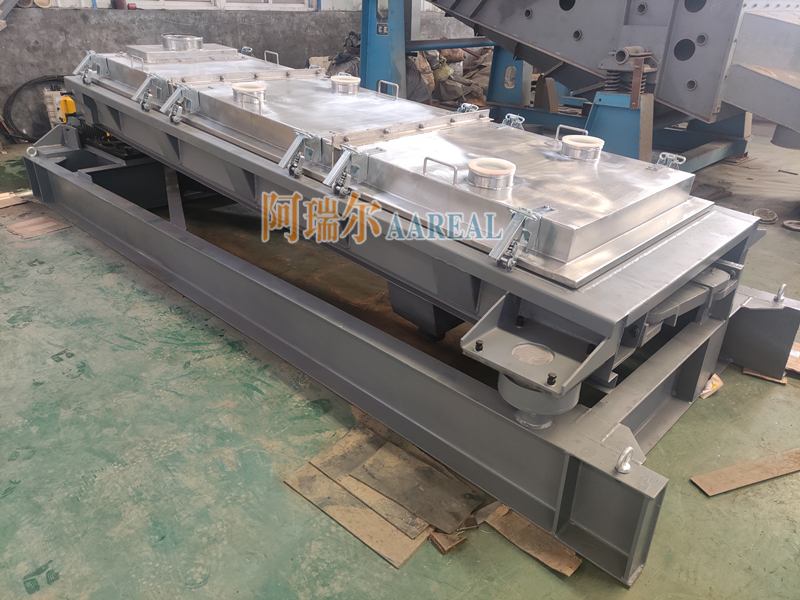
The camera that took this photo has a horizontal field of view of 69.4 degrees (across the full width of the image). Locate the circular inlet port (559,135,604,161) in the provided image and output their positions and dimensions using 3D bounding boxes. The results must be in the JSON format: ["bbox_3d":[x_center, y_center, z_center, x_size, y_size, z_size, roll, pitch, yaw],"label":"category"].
[{"bbox_3d":[0.725,-0.606,2.296,0.160,0.059,0.160,3,30,-2],"label":"circular inlet port"}]

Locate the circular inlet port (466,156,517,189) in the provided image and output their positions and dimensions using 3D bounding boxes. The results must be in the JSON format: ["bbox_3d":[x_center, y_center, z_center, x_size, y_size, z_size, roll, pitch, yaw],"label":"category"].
[{"bbox_3d":[0.303,-0.418,1.912,0.156,0.060,0.156,3,30,-2],"label":"circular inlet port"}]

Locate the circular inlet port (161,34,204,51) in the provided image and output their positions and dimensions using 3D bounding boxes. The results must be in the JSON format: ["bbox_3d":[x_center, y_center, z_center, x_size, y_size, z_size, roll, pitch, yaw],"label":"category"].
[{"bbox_3d":[-1.393,-1.655,3.710,0.243,0.072,0.243,3,30,-2],"label":"circular inlet port"}]

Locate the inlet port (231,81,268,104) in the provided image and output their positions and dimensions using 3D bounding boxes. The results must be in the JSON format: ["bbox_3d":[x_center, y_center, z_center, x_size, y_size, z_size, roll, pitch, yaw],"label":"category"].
[{"bbox_3d":[-0.715,-0.988,2.752,0.155,0.064,0.155,3,30,-2],"label":"inlet port"}]

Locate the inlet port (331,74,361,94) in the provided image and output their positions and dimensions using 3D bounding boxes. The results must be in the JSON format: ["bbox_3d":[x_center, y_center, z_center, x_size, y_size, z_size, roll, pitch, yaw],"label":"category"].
[{"bbox_3d":[-0.287,-1.147,3.089,0.157,0.064,0.157,3,30,-2],"label":"inlet port"}]

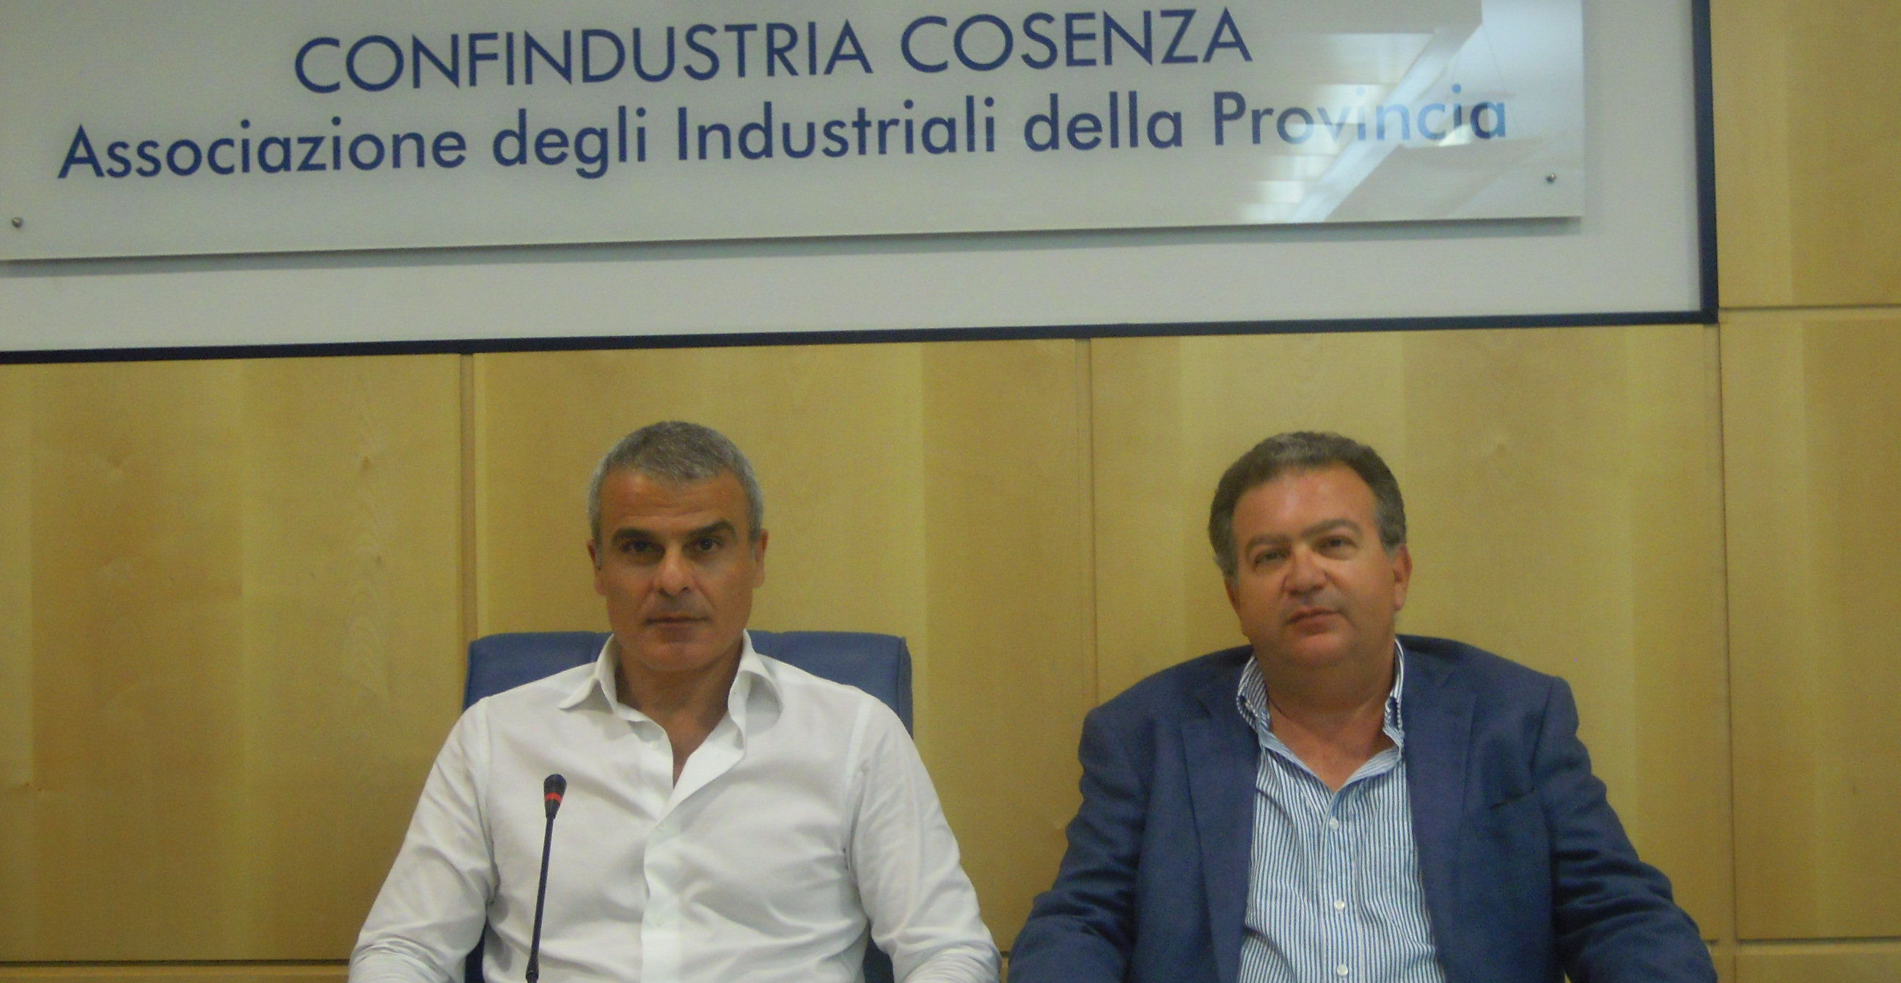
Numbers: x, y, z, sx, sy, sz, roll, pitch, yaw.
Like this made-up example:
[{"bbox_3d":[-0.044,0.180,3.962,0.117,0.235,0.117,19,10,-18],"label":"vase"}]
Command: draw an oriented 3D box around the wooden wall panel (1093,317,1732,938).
[{"bbox_3d":[0.580,0.182,3.195,0.785,0.773,0.030,-1,-2,3],"label":"wooden wall panel"}]

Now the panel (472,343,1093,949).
[{"bbox_3d":[-0.211,0.201,3.234,0.788,0.775,0.030,-1,-2,3],"label":"panel"}]

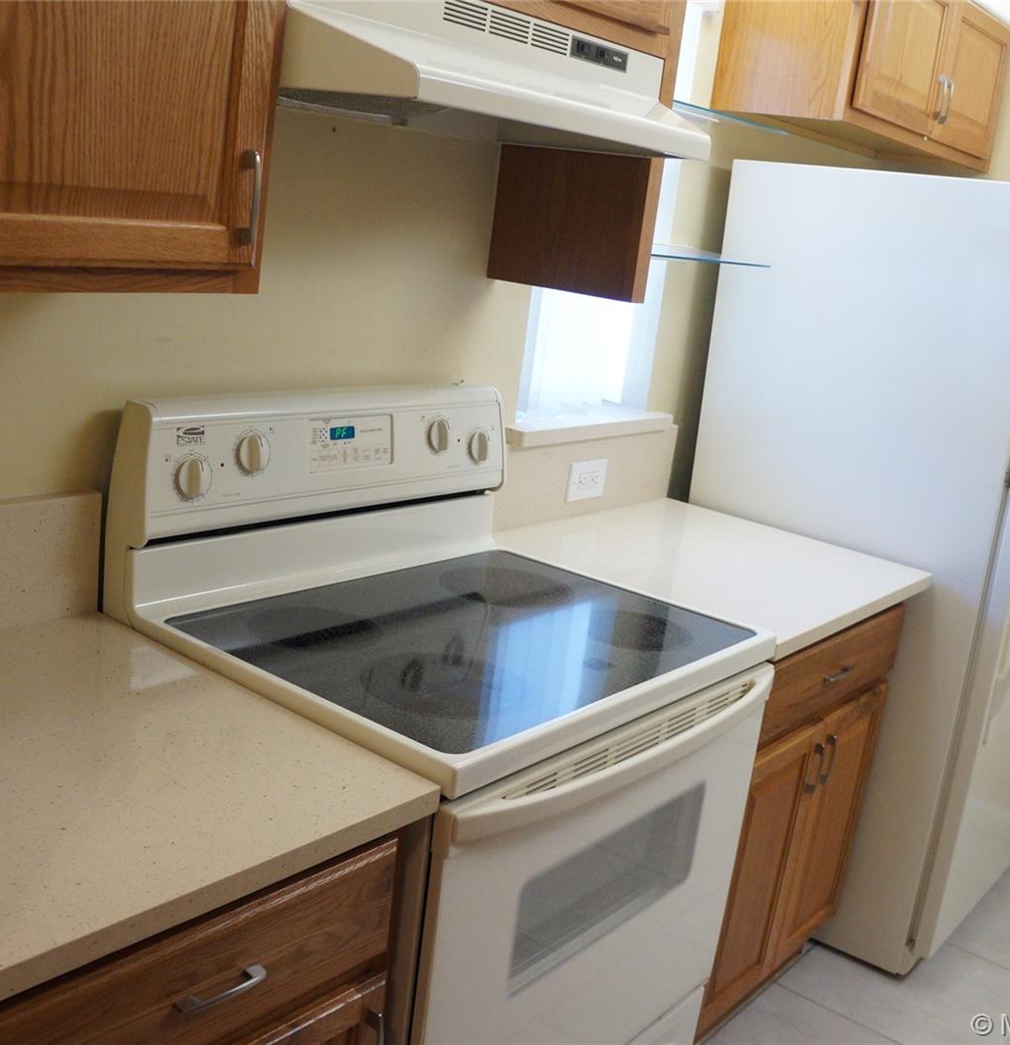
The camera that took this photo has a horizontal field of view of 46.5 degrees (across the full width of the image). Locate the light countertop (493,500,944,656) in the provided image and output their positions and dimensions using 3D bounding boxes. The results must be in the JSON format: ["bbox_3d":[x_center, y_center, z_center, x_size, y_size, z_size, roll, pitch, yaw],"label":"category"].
[{"bbox_3d":[0.390,0.087,2.262,0.659,0.034,0.693,17,18,38],"label":"light countertop"}]

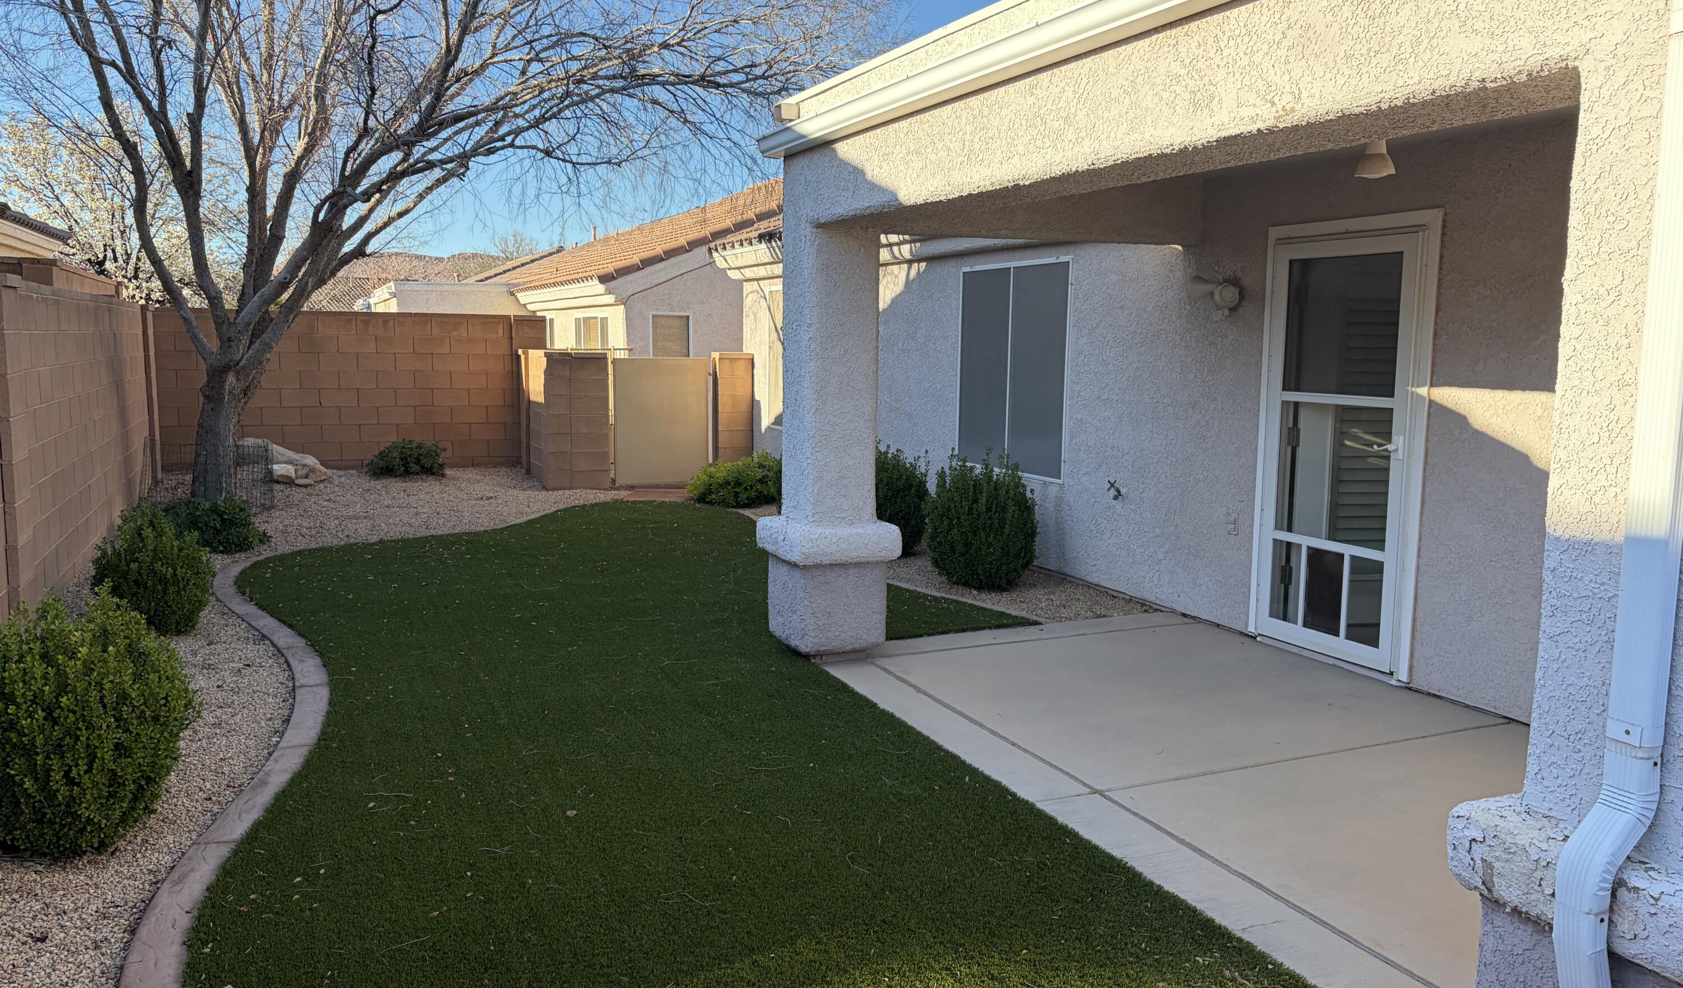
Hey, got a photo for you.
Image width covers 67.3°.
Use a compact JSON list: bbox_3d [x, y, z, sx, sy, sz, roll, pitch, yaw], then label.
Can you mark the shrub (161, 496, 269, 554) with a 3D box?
[{"bbox_3d":[-4.407,0.209,8.824,0.720,0.380,0.750,-3,8,-24],"label":"shrub"}]

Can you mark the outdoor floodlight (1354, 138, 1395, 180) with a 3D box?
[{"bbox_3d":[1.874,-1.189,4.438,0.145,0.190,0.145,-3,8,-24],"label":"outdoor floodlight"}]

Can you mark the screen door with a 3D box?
[{"bbox_3d":[2.390,-0.219,6.188,0.060,2.040,0.900,-3,8,-24],"label":"screen door"}]

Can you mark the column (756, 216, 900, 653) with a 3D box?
[{"bbox_3d":[-0.062,-0.291,6.376,0.580,2.090,0.580,-3,8,-24],"label":"column"}]

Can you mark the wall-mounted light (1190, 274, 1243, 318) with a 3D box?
[{"bbox_3d":[2.002,-1.053,6.730,0.200,0.210,0.270,-3,8,-24],"label":"wall-mounted light"}]

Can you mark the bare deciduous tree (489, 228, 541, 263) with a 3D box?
[{"bbox_3d":[-12.948,-7.957,50.352,3.200,5.300,3.200,-3,8,-24],"label":"bare deciduous tree"}]

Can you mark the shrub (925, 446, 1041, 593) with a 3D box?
[{"bbox_3d":[0.904,0.166,8.150,0.720,0.880,0.720,1,8,0],"label":"shrub"}]

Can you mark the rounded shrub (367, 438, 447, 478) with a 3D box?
[{"bbox_3d":[-4.630,-0.392,13.475,0.780,0.410,0.800,-3,8,-24],"label":"rounded shrub"}]

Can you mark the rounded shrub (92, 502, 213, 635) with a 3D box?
[{"bbox_3d":[-3.521,0.384,6.451,0.570,0.660,0.570,-3,8,-24],"label":"rounded shrub"}]

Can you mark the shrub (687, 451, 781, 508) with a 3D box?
[{"bbox_3d":[-0.909,-0.138,11.526,0.950,0.490,1.000,1,8,0],"label":"shrub"}]

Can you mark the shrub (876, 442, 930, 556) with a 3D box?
[{"bbox_3d":[0.289,0.029,9.313,0.700,0.830,0.700,1,8,0],"label":"shrub"}]

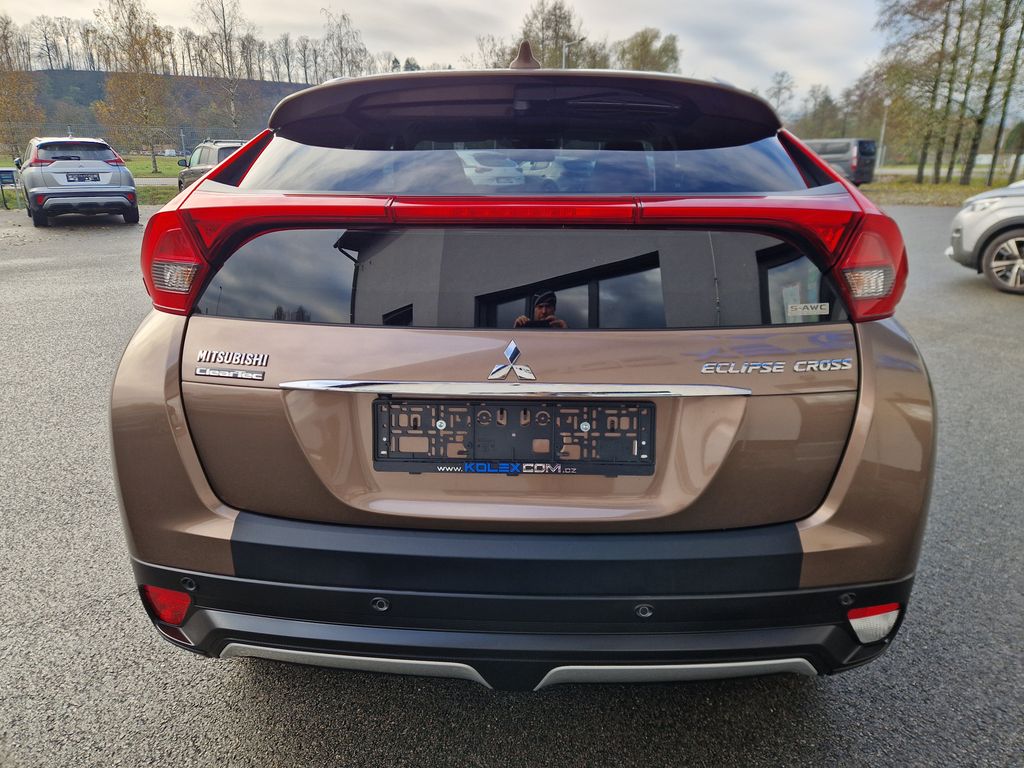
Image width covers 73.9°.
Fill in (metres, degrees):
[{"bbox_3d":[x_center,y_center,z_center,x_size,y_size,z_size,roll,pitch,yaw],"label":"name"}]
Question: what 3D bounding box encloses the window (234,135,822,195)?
[{"bbox_3d":[0.018,-0.477,1.401,1.140,0.090,0.410,1,49,2],"label":"window"}]

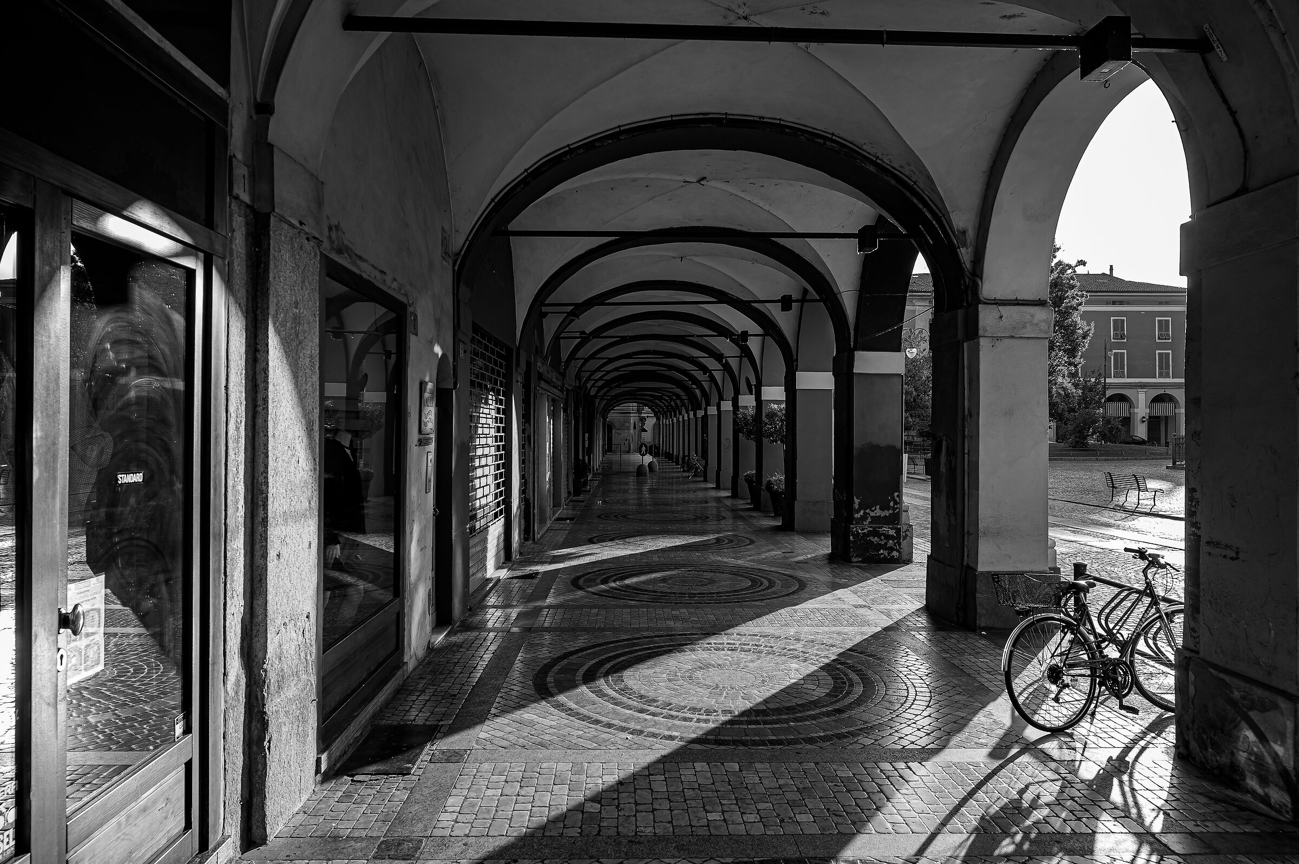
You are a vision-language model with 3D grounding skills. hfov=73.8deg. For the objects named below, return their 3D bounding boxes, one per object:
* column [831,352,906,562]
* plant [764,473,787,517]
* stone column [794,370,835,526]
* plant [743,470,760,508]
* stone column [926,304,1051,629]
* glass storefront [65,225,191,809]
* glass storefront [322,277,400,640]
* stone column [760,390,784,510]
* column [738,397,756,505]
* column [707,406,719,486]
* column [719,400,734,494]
[{"bbox_3d":[3.151,0.343,12.482,0.860,2.926,1.020,0,0,-2],"label":"column"},{"bbox_3d":[2.950,1.364,19.205,0.740,0.976,0.740,0,0,-2],"label":"plant"},{"bbox_3d":[3.036,0.371,16.625,0.860,2.926,1.020,0,0,-2],"label":"stone column"},{"bbox_3d":[2.860,1.444,22.893,0.700,0.870,0.700,0,0,-2],"label":"plant"},{"bbox_3d":[3.266,0.314,8.338,0.860,2.926,1.020,0,0,-2],"label":"stone column"},{"bbox_3d":[-1.727,0.274,2.909,0.080,1.768,0.714,0,0,-2],"label":"glass storefront"},{"bbox_3d":[-1.746,0.163,5.274,0.100,1.989,1.564,0,0,-2],"label":"glass storefront"},{"bbox_3d":[2.921,0.400,20.768,0.860,2.926,1.020,0,0,-2],"label":"stone column"},{"bbox_3d":[2.805,0.428,24.912,0.860,2.926,1.020,0,0,-2],"label":"column"},{"bbox_3d":[2.575,0.486,33.199,0.860,2.926,1.020,0,0,-2],"label":"column"},{"bbox_3d":[2.690,0.457,29.055,0.860,2.926,1.020,0,0,-2],"label":"column"}]

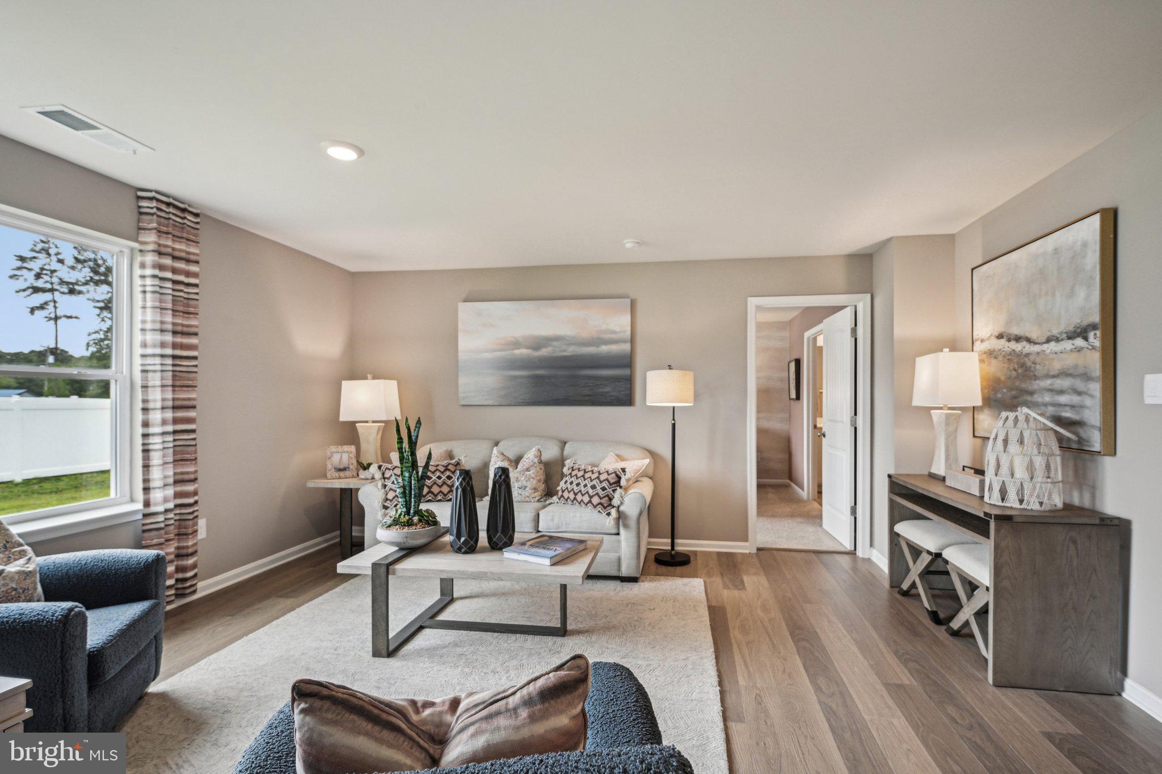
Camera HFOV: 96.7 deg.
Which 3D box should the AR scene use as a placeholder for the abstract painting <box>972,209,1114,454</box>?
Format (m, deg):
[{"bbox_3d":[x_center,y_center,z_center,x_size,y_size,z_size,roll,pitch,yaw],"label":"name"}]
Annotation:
[{"bbox_3d":[2.412,-0.232,2.772,0.053,1.080,1.040,0,-1,11],"label":"abstract painting"}]

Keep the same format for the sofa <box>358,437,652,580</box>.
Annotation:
[{"bbox_3d":[-0.533,0.900,4.165,2.200,0.950,0.880,0,-1,9],"label":"sofa"}]

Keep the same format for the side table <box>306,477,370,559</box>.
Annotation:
[{"bbox_3d":[-1.804,1.053,4.295,0.580,0.607,0.630,0,-1,10],"label":"side table"}]

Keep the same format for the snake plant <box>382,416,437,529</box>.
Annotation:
[{"bbox_3d":[-0.940,0.469,2.852,0.300,0.625,0.280,0,-1,11],"label":"snake plant"}]

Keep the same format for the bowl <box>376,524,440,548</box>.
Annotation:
[{"bbox_3d":[-0.977,0.837,2.919,0.355,0.113,0.355,0,-1,0],"label":"bowl"}]

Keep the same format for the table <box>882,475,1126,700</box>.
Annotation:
[{"bbox_3d":[2.231,0.975,2.884,0.500,0.768,1.230,0,-1,11],"label":"table"}]

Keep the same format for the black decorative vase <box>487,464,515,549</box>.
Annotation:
[{"bbox_3d":[-0.422,0.654,2.797,0.152,0.437,0.152,0,-1,11],"label":"black decorative vase"}]

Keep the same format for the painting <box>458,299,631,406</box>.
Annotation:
[{"bbox_3d":[-0.330,-0.293,4.505,1.523,0.917,0.040,0,-1,8],"label":"painting"}]

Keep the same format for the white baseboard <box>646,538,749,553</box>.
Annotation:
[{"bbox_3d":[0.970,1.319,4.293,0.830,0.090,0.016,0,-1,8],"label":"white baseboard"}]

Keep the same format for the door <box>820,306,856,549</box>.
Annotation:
[{"bbox_3d":[2.330,0.358,4.692,0.040,2.030,0.745,0,-1,8],"label":"door"}]

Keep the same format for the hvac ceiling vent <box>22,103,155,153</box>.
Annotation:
[{"bbox_3d":[-2.136,-1.123,2.261,0.195,0.020,0.395,0,-1,9],"label":"hvac ceiling vent"}]

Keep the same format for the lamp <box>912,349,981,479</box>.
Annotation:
[{"bbox_3d":[2.389,0.173,3.384,0.235,0.850,0.400,0,-1,11],"label":"lamp"}]

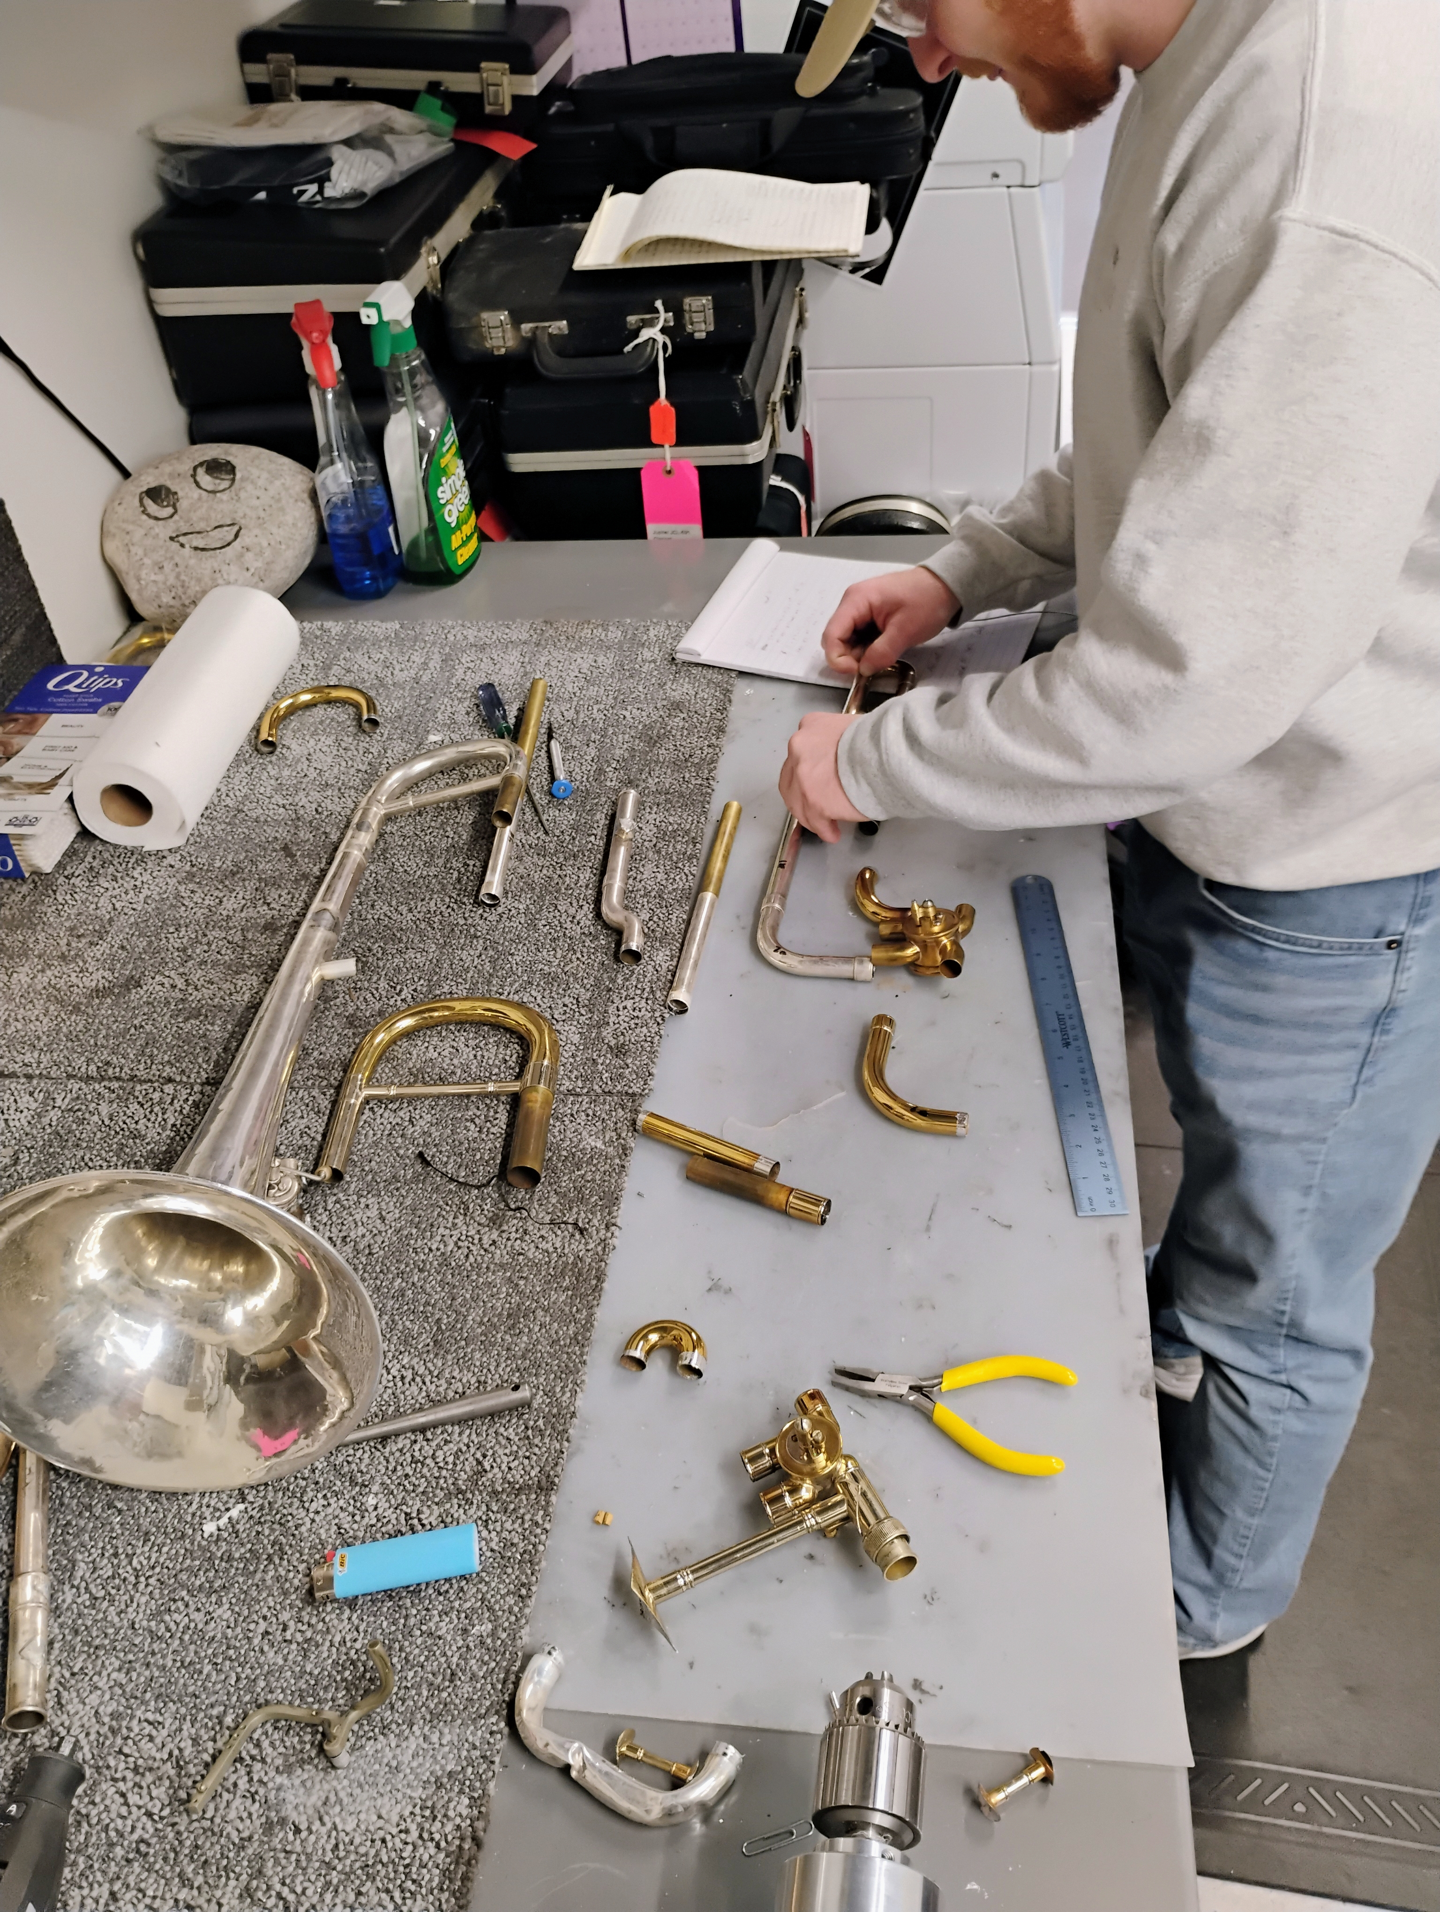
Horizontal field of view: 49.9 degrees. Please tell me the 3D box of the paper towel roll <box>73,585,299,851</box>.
[{"bbox_3d":[-0.448,-0.207,1.321,0.093,0.093,0.277,1,42,9],"label":"paper towel roll"}]

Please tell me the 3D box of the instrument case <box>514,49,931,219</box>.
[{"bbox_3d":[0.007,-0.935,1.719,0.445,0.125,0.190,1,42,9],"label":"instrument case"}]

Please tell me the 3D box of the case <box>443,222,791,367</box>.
[{"bbox_3d":[-0.111,-0.705,1.623,0.308,0.074,0.225,-1,41,6],"label":"case"}]

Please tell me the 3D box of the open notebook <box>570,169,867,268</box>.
[{"bbox_3d":[0.005,-0.766,1.595,0.287,0.036,0.220,1,42,9],"label":"open notebook"}]

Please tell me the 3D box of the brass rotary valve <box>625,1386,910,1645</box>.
[{"bbox_3d":[0.015,0.276,0.746,0.122,0.056,0.108,-20,43,-15],"label":"brass rotary valve"}]

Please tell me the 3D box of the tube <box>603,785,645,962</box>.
[{"bbox_3d":[-0.074,-0.063,1.167,0.030,0.017,0.213,-6,41,1],"label":"tube"}]

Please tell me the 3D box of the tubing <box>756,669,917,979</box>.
[{"bbox_3d":[0.095,-0.124,1.216,0.090,0.023,0.412,3,42,10],"label":"tubing"}]

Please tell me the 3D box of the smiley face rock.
[{"bbox_3d":[-0.488,-0.404,1.486,0.215,0.185,0.140,-18,42,-13],"label":"smiley face rock"}]

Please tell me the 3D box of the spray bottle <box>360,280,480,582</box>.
[{"bbox_3d":[-0.293,-0.508,1.510,0.068,0.282,0.104,13,45,21],"label":"spray bottle"}]

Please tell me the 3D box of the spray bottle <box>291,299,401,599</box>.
[{"bbox_3d":[-0.369,-0.491,1.503,0.075,0.278,0.102,-14,42,-9],"label":"spray bottle"}]

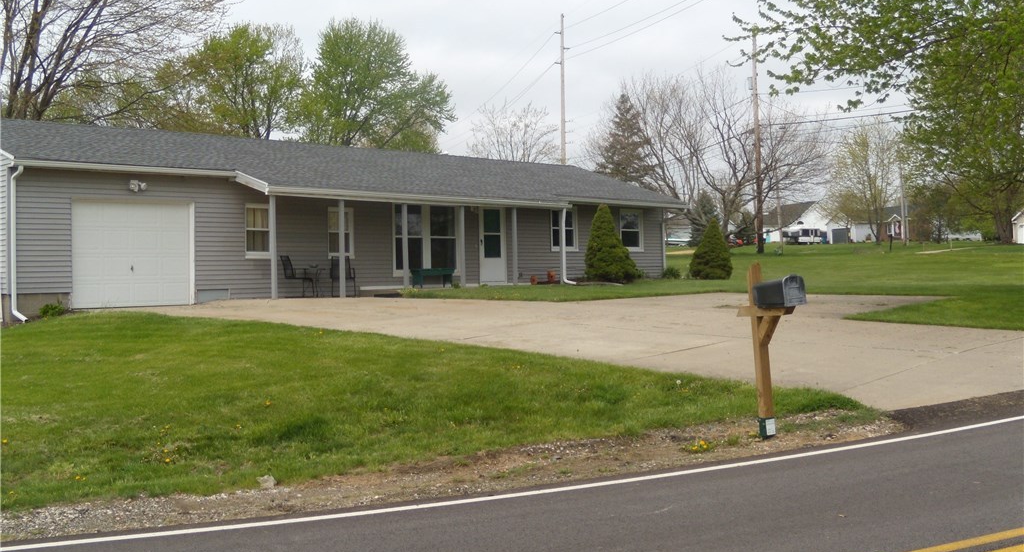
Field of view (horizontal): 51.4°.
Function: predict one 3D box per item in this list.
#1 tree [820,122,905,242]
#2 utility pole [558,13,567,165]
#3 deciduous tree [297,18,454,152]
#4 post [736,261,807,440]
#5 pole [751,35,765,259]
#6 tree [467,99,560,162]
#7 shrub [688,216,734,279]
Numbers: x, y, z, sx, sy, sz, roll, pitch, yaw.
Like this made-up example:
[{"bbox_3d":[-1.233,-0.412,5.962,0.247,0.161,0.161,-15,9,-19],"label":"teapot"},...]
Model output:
[{"bbox_3d":[32.256,-8.697,98.000,7.400,11.600,7.200,0,1,0],"label":"tree"},{"bbox_3d":[4.103,-11.347,86.000,0.450,19.900,0.450,0,1,0],"label":"utility pole"},{"bbox_3d":[-6.025,-5.936,47.000,6.900,10.900,6.600,0,1,0],"label":"deciduous tree"},{"bbox_3d":[2.172,0.635,8.944,0.210,1.500,0.790,-4,1,-20],"label":"post"},{"bbox_3d":[12.479,-6.770,54.000,0.380,11.300,0.380,-2,1,0],"label":"pole"},{"bbox_3d":[0.096,-6.162,68.000,5.800,10.100,5.600,0,1,0],"label":"tree"},{"bbox_3d":[5.928,-0.821,31.800,1.300,1.900,1.300,0,1,0],"label":"shrub"}]

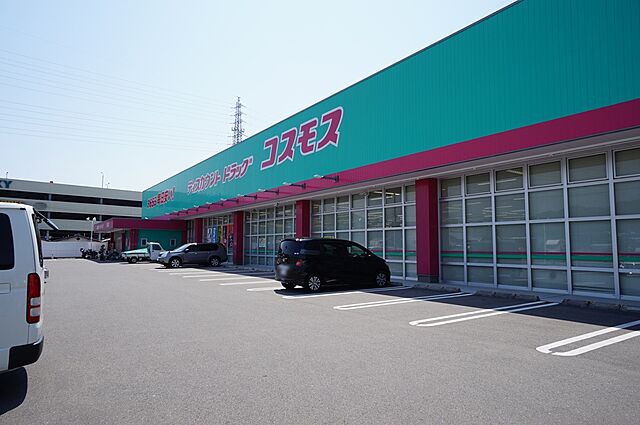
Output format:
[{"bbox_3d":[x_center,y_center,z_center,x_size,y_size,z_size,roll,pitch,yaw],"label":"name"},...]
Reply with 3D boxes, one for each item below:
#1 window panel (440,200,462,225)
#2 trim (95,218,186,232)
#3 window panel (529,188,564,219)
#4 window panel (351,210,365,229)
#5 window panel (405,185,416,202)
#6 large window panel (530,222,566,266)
[{"bbox_3d":[5.242,-0.011,15.604,0.080,0.970,1.030,5,-7,-37],"label":"window panel"},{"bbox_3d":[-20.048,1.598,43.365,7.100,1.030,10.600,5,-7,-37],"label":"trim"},{"bbox_3d":[7.226,-0.224,12.463,0.080,0.930,1.070,4,-6,-36],"label":"window panel"},{"bbox_3d":[1.963,0.394,19.679,0.080,0.930,1.070,4,-6,-36],"label":"window panel"},{"bbox_3d":[4.046,-0.814,16.794,0.070,0.800,1.040,5,-7,-36],"label":"window panel"},{"bbox_3d":[7.153,1.005,12.277,0.070,1.370,1.080,5,-7,-36],"label":"large window panel"}]

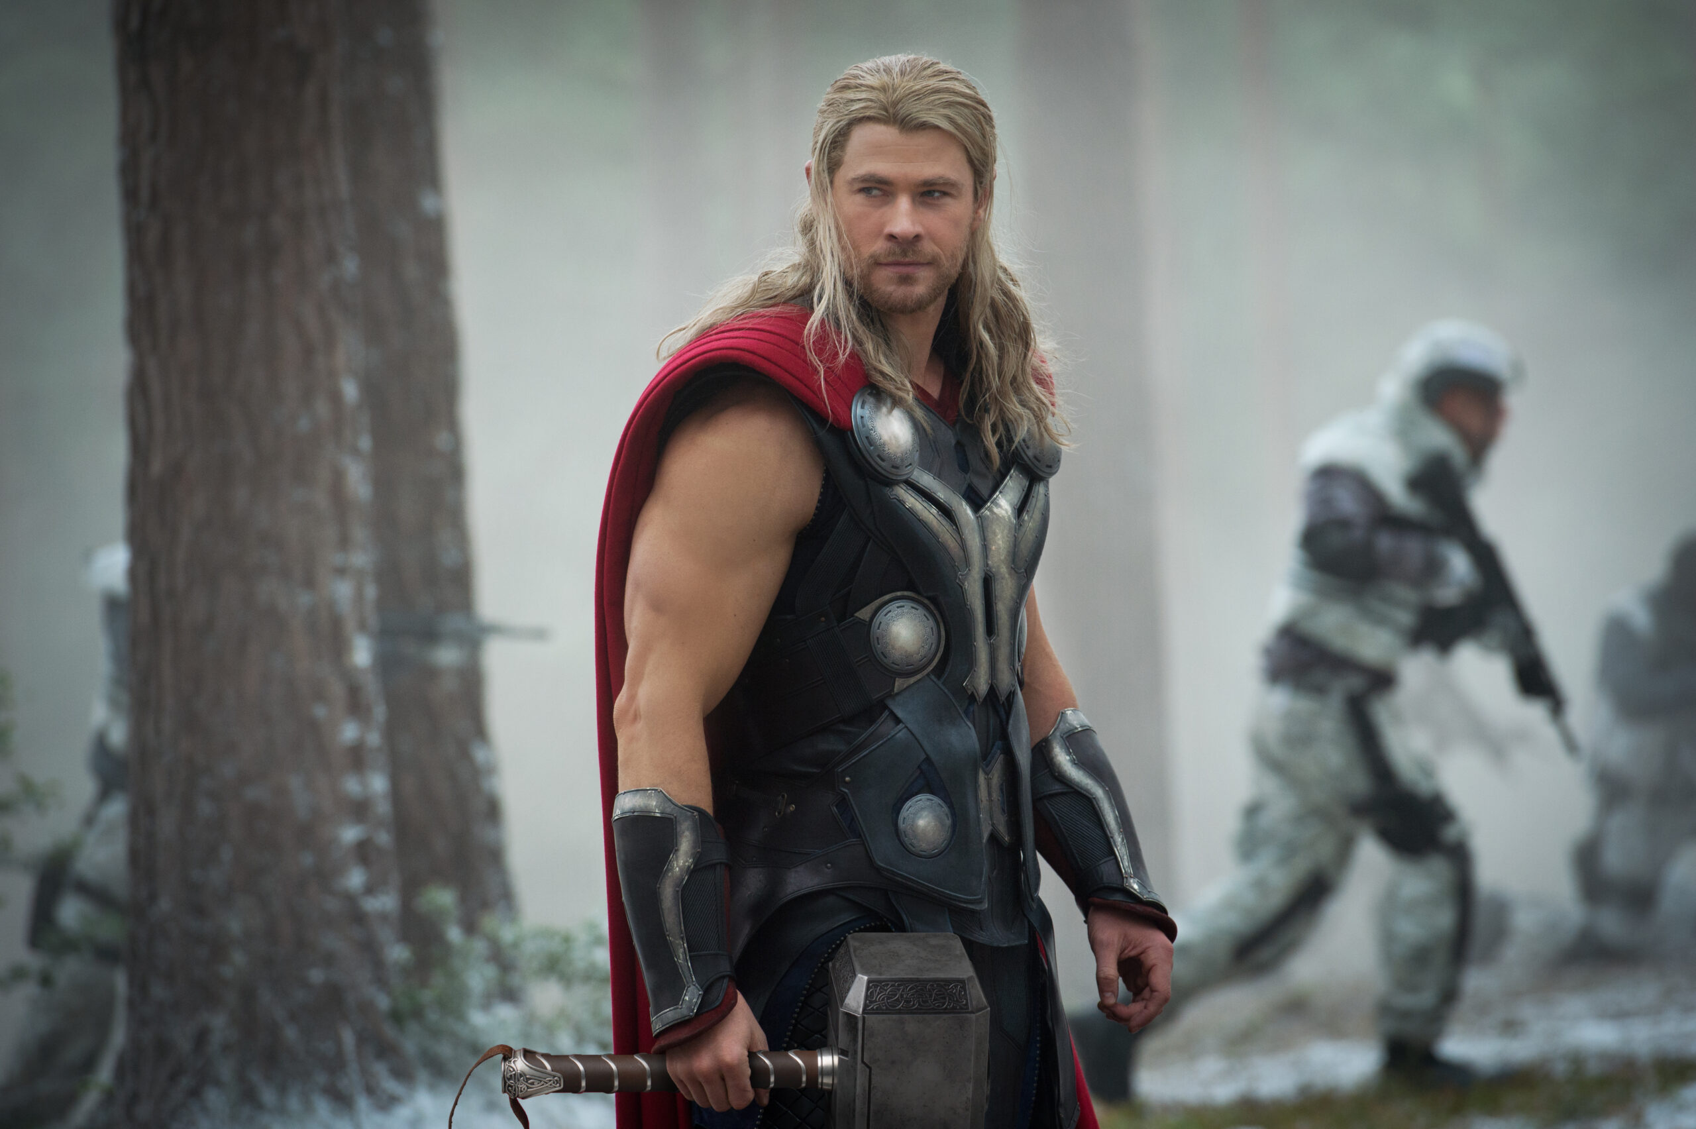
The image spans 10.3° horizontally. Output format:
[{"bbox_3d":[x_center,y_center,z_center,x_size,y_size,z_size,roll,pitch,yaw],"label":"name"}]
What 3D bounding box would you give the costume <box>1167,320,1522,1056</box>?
[{"bbox_3d":[1.027,0.259,19.800,0.790,1.550,0.550,0,2,-7],"label":"costume"}]

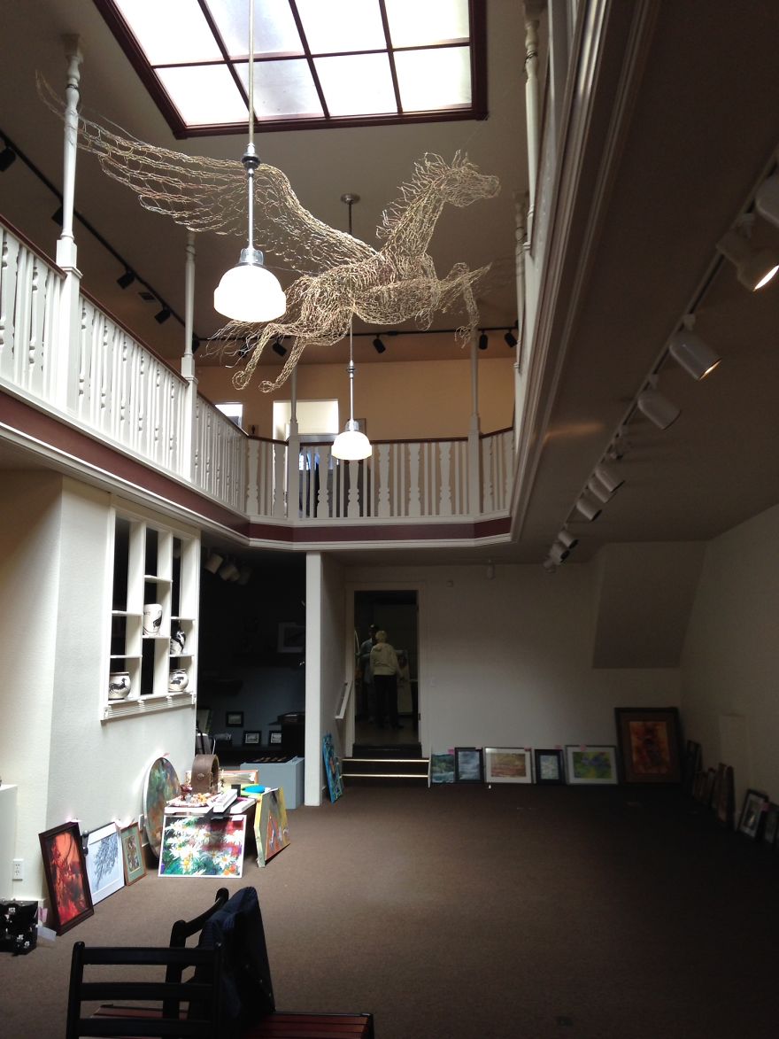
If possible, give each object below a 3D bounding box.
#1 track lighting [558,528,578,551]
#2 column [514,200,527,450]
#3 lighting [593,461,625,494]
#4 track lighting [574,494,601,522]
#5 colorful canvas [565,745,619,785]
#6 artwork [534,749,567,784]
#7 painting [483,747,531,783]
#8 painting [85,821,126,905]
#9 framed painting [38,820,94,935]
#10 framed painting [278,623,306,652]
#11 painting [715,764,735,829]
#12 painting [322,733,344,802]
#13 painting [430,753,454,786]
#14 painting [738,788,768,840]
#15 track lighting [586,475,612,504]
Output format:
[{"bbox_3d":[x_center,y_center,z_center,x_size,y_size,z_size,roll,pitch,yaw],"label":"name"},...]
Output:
[{"bbox_3d":[1.631,0.178,9.028,0.175,0.120,0.115,34,7,23],"label":"track lighting"},{"bbox_3d":[1.109,-1.585,8.396,0.110,2.507,0.110,-1,-8,6],"label":"column"},{"bbox_3d":[1.308,-0.245,5.900,0.175,0.120,0.115,38,2,15],"label":"lighting"},{"bbox_3d":[1.430,-0.080,7.125,0.175,0.120,0.115,33,3,18],"label":"track lighting"},{"bbox_3d":[2.560,3.107,12.513,0.623,0.487,0.025,-1,-22,5],"label":"colorful canvas"},{"bbox_3d":[2.094,3.225,12.883,0.360,0.445,0.030,-1,-19,6],"label":"artwork"},{"bbox_3d":[1.553,3.217,12.940,0.600,0.460,0.030,-1,-19,6],"label":"painting"},{"bbox_3d":[-1.968,2.362,6.824,0.025,0.459,0.571,-10,-9,6],"label":"painting"},{"bbox_3d":[-2.081,2.297,6.366,0.040,0.607,0.514,-15,-9,6],"label":"framed painting"},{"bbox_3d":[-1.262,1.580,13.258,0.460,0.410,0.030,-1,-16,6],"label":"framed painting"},{"bbox_3d":[3.310,2.723,9.719,0.040,0.580,0.400,6,-8,0],"label":"painting"},{"bbox_3d":[-0.660,2.833,11.308,0.035,0.713,0.626,-9,-8,3],"label":"painting"},{"bbox_3d":[0.719,3.308,13.158,0.320,0.390,0.025,-1,-21,6],"label":"painting"},{"bbox_3d":[3.308,2.685,8.989,0.025,0.398,0.441,19,-8,0],"label":"painting"},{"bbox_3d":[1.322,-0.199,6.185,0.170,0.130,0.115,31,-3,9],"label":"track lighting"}]

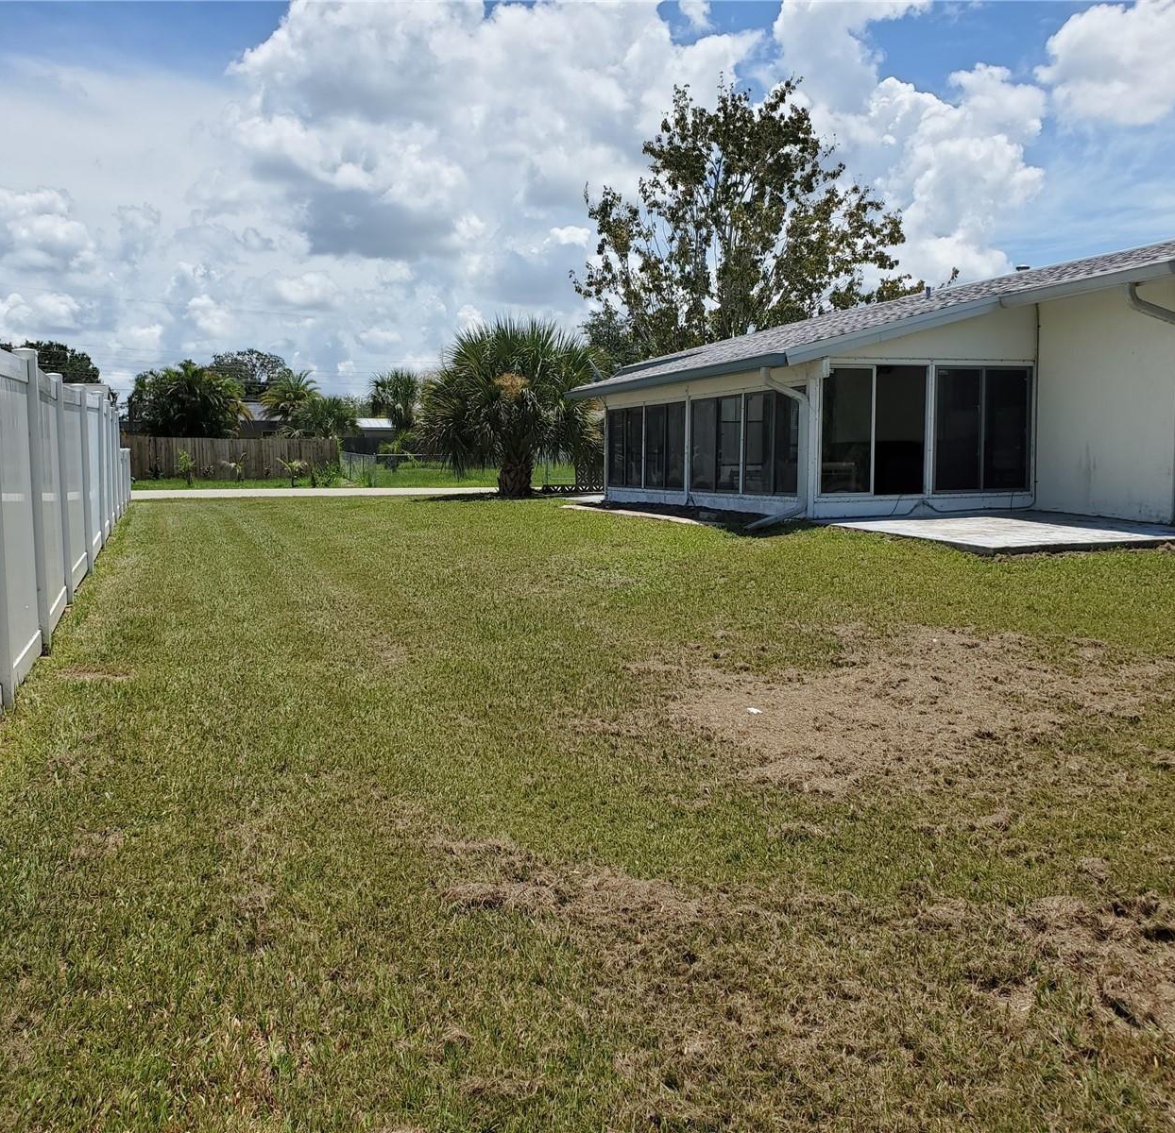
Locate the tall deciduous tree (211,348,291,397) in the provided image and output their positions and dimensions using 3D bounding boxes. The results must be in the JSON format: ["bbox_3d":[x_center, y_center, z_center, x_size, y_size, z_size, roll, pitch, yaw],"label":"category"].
[{"bbox_3d":[-24.826,-11.288,83.309,6.410,9.280,6.410,0,5,0],"label":"tall deciduous tree"}]

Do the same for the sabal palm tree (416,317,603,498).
[{"bbox_3d":[-1.503,-3.129,22.408,3.780,3.460,3.780,0,5,0],"label":"sabal palm tree"}]

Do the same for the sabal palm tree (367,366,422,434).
[{"bbox_3d":[-9.672,-7.247,57.576,2.990,5.620,2.990,0,5,0],"label":"sabal palm tree"}]

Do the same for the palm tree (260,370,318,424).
[{"bbox_3d":[-14.425,-6.836,54.599,3.120,5.300,3.120,0,5,0],"label":"palm tree"}]

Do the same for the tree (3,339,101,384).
[{"bbox_3d":[-33.064,-9.537,69.406,6.710,8.600,6.710,0,5,0],"label":"tree"}]

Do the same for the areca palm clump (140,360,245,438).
[{"bbox_3d":[-18.436,-6.776,52.594,5.200,5.580,5.200,0,5,0],"label":"areca palm clump"}]

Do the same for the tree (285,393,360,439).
[{"bbox_3d":[-12.012,-5.920,51.671,3.440,3.980,3.440,0,5,0],"label":"tree"}]

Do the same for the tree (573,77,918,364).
[{"bbox_3d":[4.153,-7.229,29.469,9.010,10.520,9.010,0,5,0],"label":"tree"}]

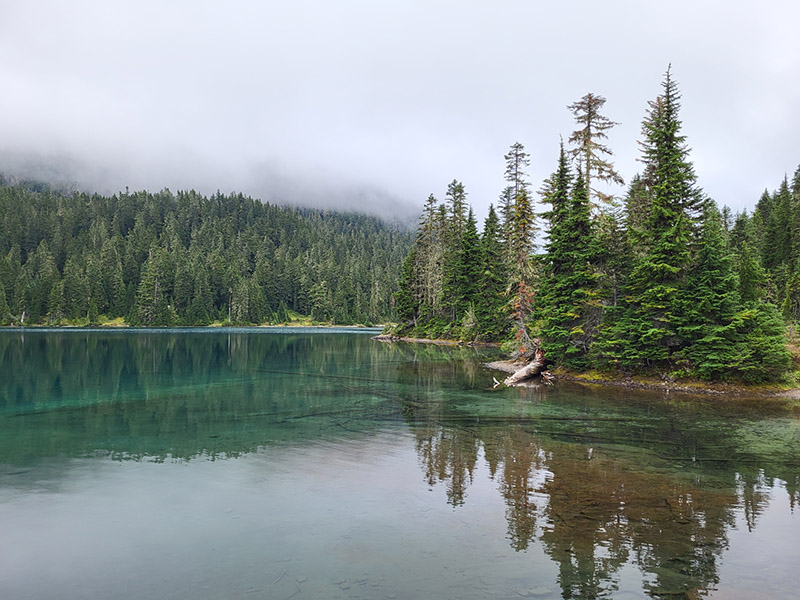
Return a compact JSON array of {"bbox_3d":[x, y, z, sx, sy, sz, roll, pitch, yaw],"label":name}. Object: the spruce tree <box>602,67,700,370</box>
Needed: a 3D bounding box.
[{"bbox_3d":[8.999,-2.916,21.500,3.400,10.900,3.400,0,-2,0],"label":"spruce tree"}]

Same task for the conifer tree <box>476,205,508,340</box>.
[{"bbox_3d":[7.697,-2.288,50.000,2.700,11.300,2.700,0,-2,0],"label":"conifer tree"}]

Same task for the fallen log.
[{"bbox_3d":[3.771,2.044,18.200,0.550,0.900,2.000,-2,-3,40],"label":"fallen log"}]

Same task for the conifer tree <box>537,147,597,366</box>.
[{"bbox_3d":[6.132,-1.593,22.000,2.100,8.200,2.100,0,-2,0],"label":"conifer tree"}]

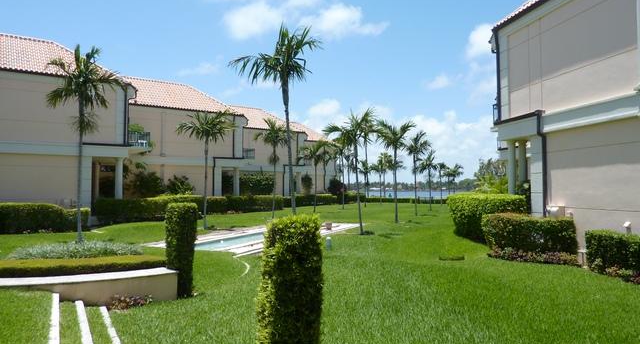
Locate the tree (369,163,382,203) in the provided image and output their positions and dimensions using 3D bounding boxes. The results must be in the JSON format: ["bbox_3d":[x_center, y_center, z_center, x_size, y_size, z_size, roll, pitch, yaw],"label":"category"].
[{"bbox_3d":[6.559,1.166,50.262,2.376,4.621,2.376,0,-2,0],"label":"tree"}]

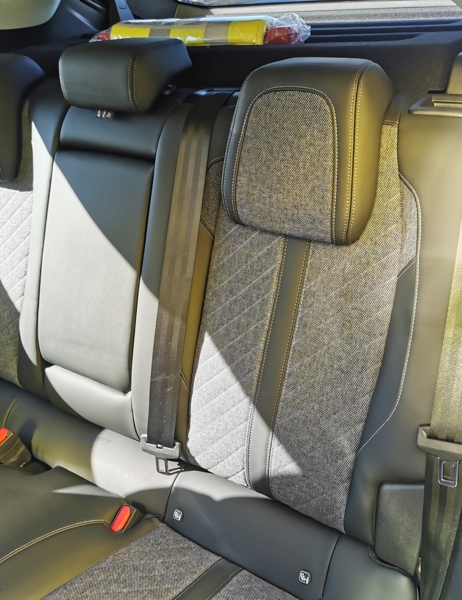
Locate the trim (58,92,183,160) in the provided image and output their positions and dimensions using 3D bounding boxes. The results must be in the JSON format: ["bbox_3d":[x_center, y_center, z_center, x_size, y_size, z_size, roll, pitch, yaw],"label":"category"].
[{"bbox_3d":[-0.191,-0.295,1.082,0.220,0.098,0.065,15,17,31],"label":"trim"}]

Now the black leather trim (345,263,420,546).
[{"bbox_3d":[0.197,0.132,0.801,0.055,0.355,0.060,13,9,31],"label":"black leather trim"}]

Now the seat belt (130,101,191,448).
[{"bbox_3d":[-0.087,-0.042,0.957,0.056,0.490,0.035,10,7,32],"label":"seat belt"}]

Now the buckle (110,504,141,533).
[{"bbox_3d":[-0.150,0.314,0.898,0.042,0.032,0.026,-50,22,-25],"label":"buckle"}]

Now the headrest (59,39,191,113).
[{"bbox_3d":[-0.193,-0.429,1.181,0.211,0.110,0.162,15,35,31],"label":"headrest"}]

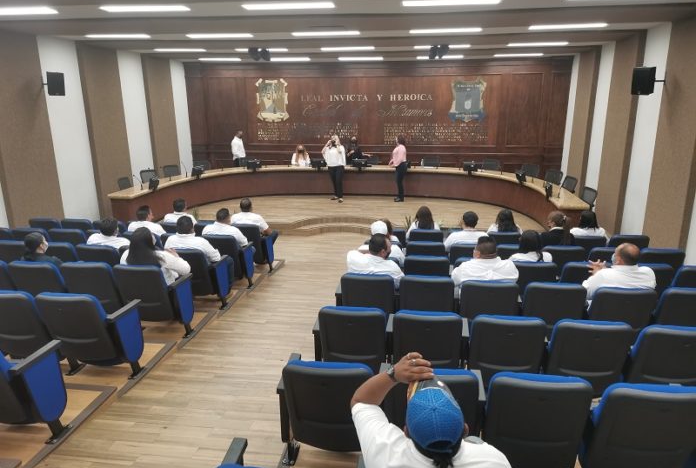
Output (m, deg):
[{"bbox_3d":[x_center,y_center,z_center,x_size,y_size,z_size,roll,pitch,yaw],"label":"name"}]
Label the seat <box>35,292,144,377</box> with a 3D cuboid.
[{"bbox_3d":[-2.212,0.840,4.513,0.632,0.918,0.643,2,15,9],"label":"seat"}]

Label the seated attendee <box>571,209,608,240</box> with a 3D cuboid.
[{"bbox_3d":[3.538,0.141,7.839,0.530,1.214,0.780,2,16,8],"label":"seated attendee"}]

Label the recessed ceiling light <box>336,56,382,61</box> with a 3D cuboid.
[{"bbox_3d":[0.343,-4.623,13.803,1.200,0.070,0.290,2,15,9],"label":"recessed ceiling light"}]

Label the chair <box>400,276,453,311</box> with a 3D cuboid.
[{"bbox_3d":[0.783,0.765,5.326,0.600,0.920,0.620,2,16,8],"label":"chair"}]

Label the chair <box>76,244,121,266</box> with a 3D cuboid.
[{"bbox_3d":[-3.088,0.494,6.889,0.599,0.920,0.599,2,16,8],"label":"chair"}]

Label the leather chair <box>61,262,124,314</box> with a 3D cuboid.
[{"bbox_3d":[-2.570,0.634,5.675,0.580,0.870,0.620,2,16,8],"label":"leather chair"}]

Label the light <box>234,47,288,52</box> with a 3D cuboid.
[{"bbox_3d":[-1.891,-4.018,11.429,1.200,0.070,0.290,1,15,6],"label":"light"}]

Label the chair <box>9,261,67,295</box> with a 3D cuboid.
[{"bbox_3d":[-3.220,0.639,5.662,0.632,0.918,0.673,2,15,9],"label":"chair"}]

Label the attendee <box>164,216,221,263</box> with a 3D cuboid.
[{"bbox_3d":[-1.899,0.287,6.633,0.653,1.224,0.780,4,16,16],"label":"attendee"}]

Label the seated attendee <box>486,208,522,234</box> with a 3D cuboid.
[{"bbox_3d":[2.369,0.105,8.015,0.530,1.204,0.780,2,16,8],"label":"seated attendee"}]

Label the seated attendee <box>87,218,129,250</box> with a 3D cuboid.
[{"bbox_3d":[-3.040,0.304,6.947,0.520,1.199,0.780,2,16,8],"label":"seated attendee"}]

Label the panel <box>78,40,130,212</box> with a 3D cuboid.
[{"bbox_3d":[-5.178,-2.171,11.434,0.200,3.606,1.200,2,16,8],"label":"panel"}]

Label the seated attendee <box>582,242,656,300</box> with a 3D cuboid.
[{"bbox_3d":[2.505,0.601,4.966,0.653,1.244,0.780,-2,16,-6],"label":"seated attendee"}]

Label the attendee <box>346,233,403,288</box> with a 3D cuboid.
[{"bbox_3d":[0.307,0.524,5.294,0.612,1.244,0.780,4,16,16],"label":"attendee"}]

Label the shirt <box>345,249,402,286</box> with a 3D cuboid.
[{"bbox_3d":[0.269,0.463,5.326,0.570,0.629,0.360,4,16,15],"label":"shirt"}]

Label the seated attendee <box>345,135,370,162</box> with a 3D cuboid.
[{"bbox_3d":[0.198,-1.903,13.954,0.580,1.350,0.650,2,16,8],"label":"seated attendee"}]

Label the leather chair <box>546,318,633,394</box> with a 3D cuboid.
[{"bbox_3d":[1.860,1.018,4.265,0.599,0.920,0.599,2,16,8],"label":"leather chair"}]

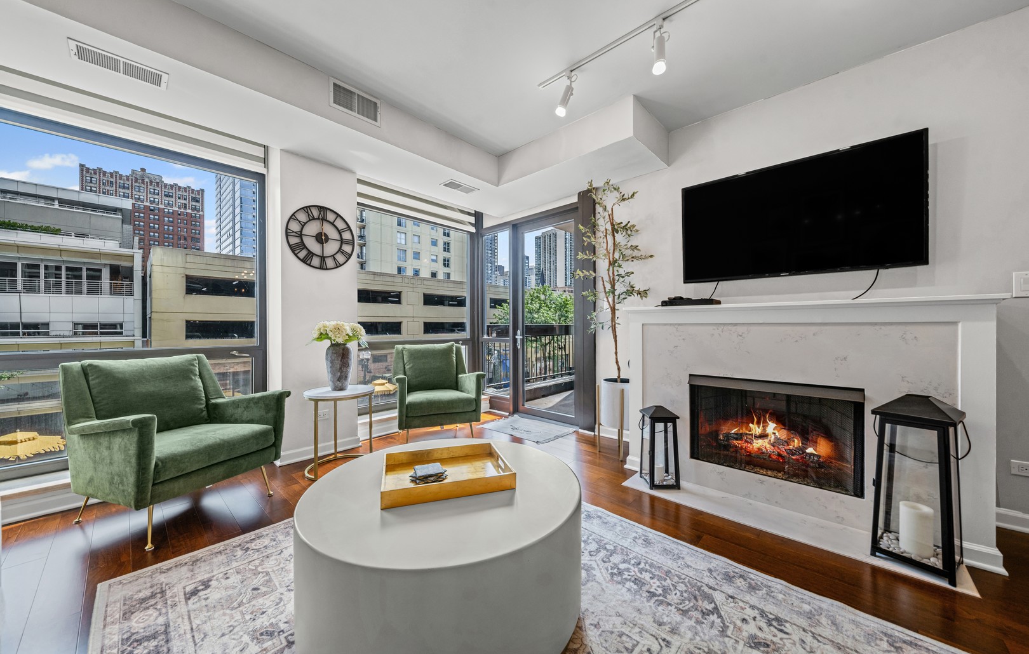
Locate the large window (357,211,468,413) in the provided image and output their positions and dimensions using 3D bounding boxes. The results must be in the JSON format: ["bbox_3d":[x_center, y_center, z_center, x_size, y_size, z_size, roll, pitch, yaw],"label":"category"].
[{"bbox_3d":[-1.101,-0.213,3.820,0.100,2.100,1.530,0,0,45],"label":"large window"}]

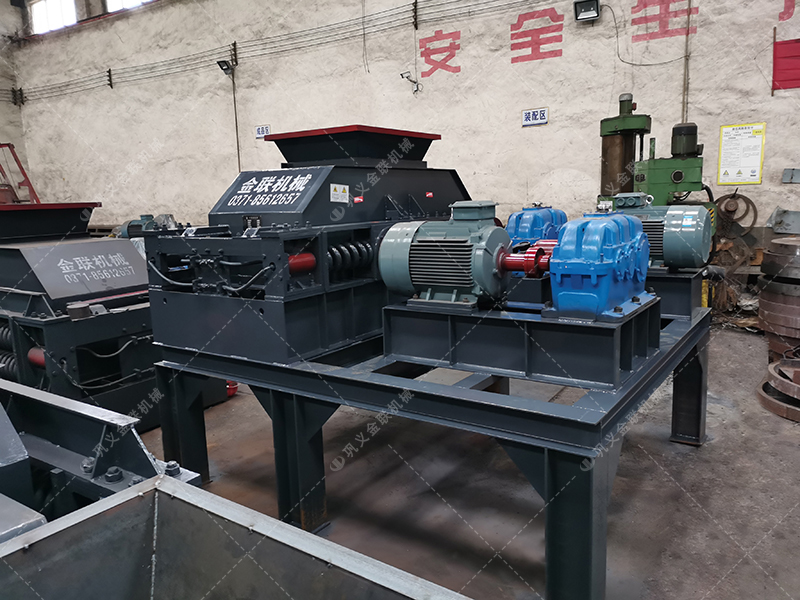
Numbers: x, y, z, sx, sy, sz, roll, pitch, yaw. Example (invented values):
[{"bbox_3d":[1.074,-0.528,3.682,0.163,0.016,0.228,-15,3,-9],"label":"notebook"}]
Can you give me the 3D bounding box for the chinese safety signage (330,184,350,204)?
[{"bbox_3d":[-0.320,-0.569,3.224,0.005,0.093,0.150,4,11,35],"label":"chinese safety signage"}]

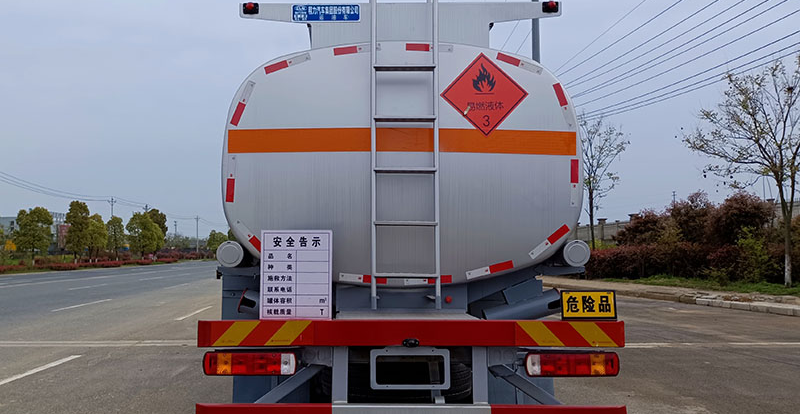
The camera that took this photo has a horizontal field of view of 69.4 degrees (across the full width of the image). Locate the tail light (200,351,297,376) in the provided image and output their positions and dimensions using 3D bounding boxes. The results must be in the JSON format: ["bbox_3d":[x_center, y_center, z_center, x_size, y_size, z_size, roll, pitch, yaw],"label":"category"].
[{"bbox_3d":[-0.829,0.871,3.240,0.520,0.132,0.100,0,-4,0],"label":"tail light"}]

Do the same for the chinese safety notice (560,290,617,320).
[{"bbox_3d":[1.051,0.548,3.221,0.307,0.167,0.020,0,-4,0],"label":"chinese safety notice"}]

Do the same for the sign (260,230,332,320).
[{"bbox_3d":[-0.576,0.380,3.232,0.407,0.497,0.020,0,-4,0],"label":"sign"}]

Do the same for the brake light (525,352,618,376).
[{"bbox_3d":[0.953,0.873,3.240,0.516,0.133,0.100,0,-4,0],"label":"brake light"}]

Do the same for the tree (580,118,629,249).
[{"bbox_3d":[10.274,-0.655,30.106,3.800,8.008,3.800,0,-4,0],"label":"tree"}]

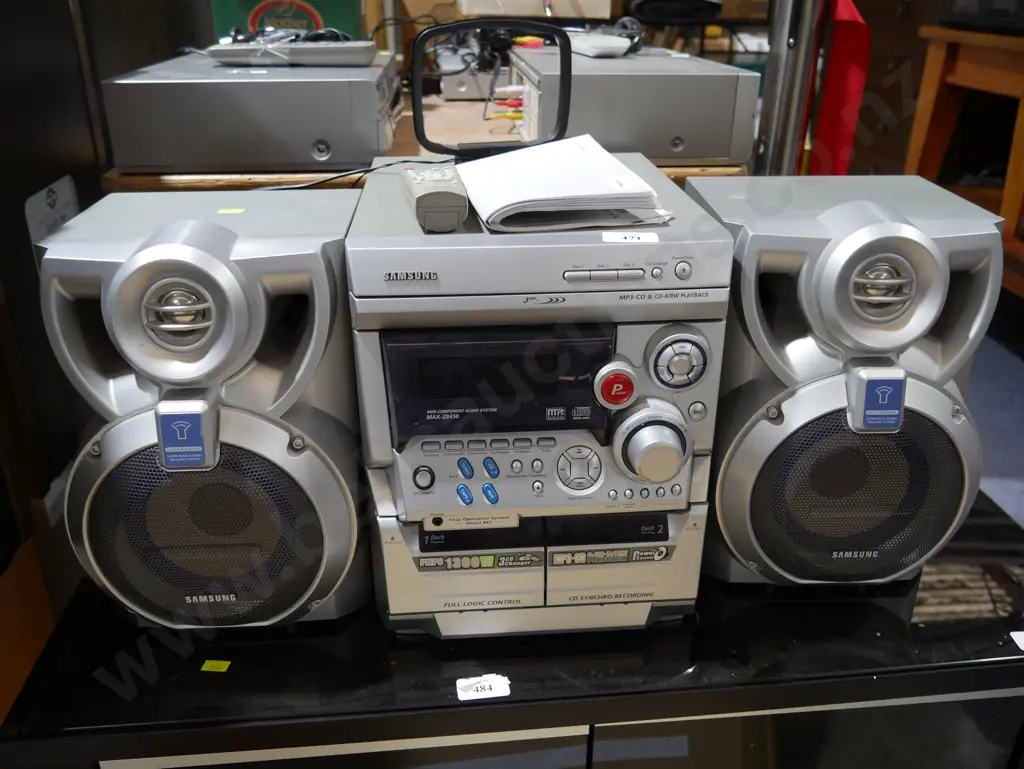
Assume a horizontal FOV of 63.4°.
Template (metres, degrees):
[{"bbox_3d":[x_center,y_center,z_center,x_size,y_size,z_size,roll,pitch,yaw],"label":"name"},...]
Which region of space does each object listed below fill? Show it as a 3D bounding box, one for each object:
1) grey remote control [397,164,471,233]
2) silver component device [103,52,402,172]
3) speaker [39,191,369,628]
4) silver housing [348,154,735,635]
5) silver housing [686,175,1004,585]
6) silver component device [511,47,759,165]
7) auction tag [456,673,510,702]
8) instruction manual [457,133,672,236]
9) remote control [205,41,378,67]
[{"bbox_3d":[-0.066,-0.156,0.656,0.043,0.027,0.165,-5,27,-10],"label":"grey remote control"},{"bbox_3d":[-0.318,-0.383,1.125,0.300,0.098,0.419,-2,26,-4],"label":"silver component device"},{"bbox_3d":[-0.228,0.018,0.696,0.214,0.319,0.188,-2,27,-3],"label":"speaker"},{"bbox_3d":[0.012,-0.008,0.748,0.269,0.325,0.316,-2,27,-4],"label":"silver housing"},{"bbox_3d":[0.267,-0.005,0.743,0.214,0.319,0.191,-1,27,-2],"label":"silver housing"},{"bbox_3d":[0.141,-0.402,1.165,0.258,0.103,0.424,-2,26,-5],"label":"silver component device"},{"bbox_3d":[-0.022,0.233,0.637,0.038,0.002,0.022,-2,26,-4],"label":"auction tag"},{"bbox_3d":[0.030,-0.170,0.679,0.145,0.030,0.200,-6,27,-11],"label":"instruction manual"},{"bbox_3d":[-0.278,-0.419,1.055,0.215,0.026,0.055,0,26,1],"label":"remote control"}]

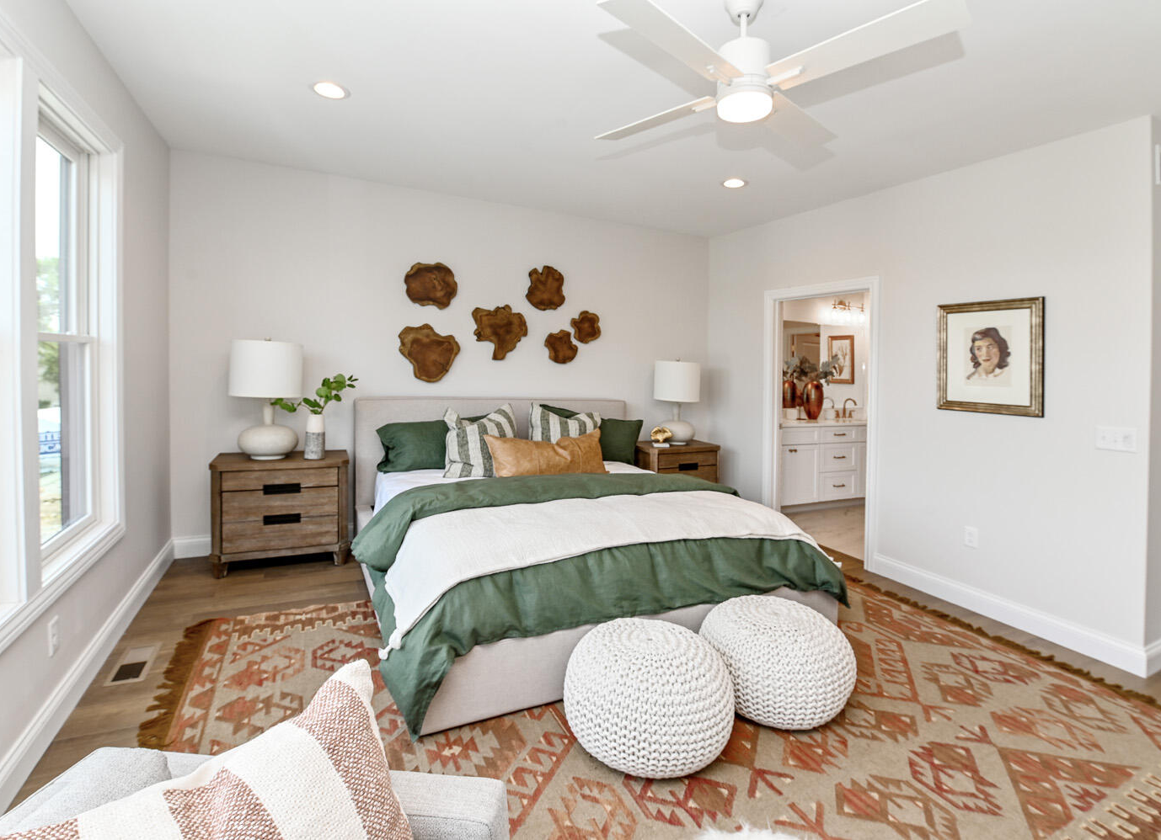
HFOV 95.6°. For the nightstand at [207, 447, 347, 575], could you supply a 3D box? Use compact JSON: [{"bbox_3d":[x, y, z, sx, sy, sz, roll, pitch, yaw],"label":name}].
[{"bbox_3d":[-1.974,0.590,3.513,0.764,0.686,0.441,-1,3,-26],"label":"nightstand"}]

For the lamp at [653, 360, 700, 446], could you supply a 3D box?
[{"bbox_3d":[0.872,-0.165,4.743,0.412,0.755,0.412,1,2,0],"label":"lamp"}]

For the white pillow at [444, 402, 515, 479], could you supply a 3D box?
[{"bbox_3d":[-0.723,0.143,3.725,0.499,0.480,0.163,-1,-15,-28],"label":"white pillow"}]

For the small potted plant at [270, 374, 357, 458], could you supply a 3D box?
[{"bbox_3d":[-1.787,-0.023,3.548,0.510,0.568,0.314,-1,3,-25],"label":"small potted plant"}]

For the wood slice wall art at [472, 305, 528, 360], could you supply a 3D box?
[{"bbox_3d":[-0.647,-0.702,4.232,0.473,0.444,0.048,-1,5,-25],"label":"wood slice wall art"}]

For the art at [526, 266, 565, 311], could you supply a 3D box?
[{"bbox_3d":[-0.297,-1.116,4.459,0.343,0.372,0.050,0,3,-24],"label":"art"}]

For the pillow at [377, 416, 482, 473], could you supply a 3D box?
[{"bbox_3d":[-1.063,0.173,3.763,0.768,0.442,0.173,-1,-20,-25],"label":"pillow"}]

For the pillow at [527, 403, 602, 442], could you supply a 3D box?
[{"bbox_3d":[-0.122,0.111,4.067,0.519,0.500,0.176,0,-17,-24],"label":"pillow"}]

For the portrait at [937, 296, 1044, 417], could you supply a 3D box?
[{"bbox_3d":[2.372,-0.358,3.058,0.035,0.647,0.519,-1,3,-29],"label":"portrait"}]

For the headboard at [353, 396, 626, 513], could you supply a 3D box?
[{"bbox_3d":[-0.620,0.350,4.194,2.150,1.037,0.115,-1,5,-25],"label":"headboard"}]

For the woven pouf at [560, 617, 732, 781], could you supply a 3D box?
[{"bbox_3d":[0.241,0.970,1.887,0.598,0.441,0.598,1,2,0],"label":"woven pouf"}]

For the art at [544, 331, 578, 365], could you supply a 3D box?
[{"bbox_3d":[-0.163,-0.617,4.446,0.306,0.292,0.048,-1,5,-25],"label":"art"}]

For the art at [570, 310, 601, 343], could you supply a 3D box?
[{"bbox_3d":[0.043,-0.800,4.537,0.291,0.281,0.048,-1,5,-25],"label":"art"}]

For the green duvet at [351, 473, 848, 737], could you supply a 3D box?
[{"bbox_3d":[0.064,0.730,2.899,2.294,0.605,1.411,-1,5,-25],"label":"green duvet"}]

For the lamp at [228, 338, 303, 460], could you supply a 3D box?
[{"bbox_3d":[-2.025,-0.134,3.389,0.413,0.778,0.413,-1,5,-25],"label":"lamp"}]

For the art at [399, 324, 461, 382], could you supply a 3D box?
[{"bbox_3d":[-1.172,-0.520,4.082,0.470,0.451,0.050,0,3,-24],"label":"art"}]

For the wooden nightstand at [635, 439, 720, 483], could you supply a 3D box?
[{"bbox_3d":[0.826,0.555,4.733,0.745,0.676,0.441,-1,3,-25],"label":"wooden nightstand"}]

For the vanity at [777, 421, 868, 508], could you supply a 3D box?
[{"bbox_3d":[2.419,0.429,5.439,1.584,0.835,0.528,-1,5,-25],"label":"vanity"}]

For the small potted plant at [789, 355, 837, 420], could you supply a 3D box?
[{"bbox_3d":[2.471,-0.339,5.568,0.480,0.691,0.403,-1,5,-25],"label":"small potted plant"}]

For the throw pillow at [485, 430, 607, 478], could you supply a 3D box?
[{"bbox_3d":[-0.249,0.246,3.851,0.862,0.333,0.157,0,-22,-20],"label":"throw pillow"}]

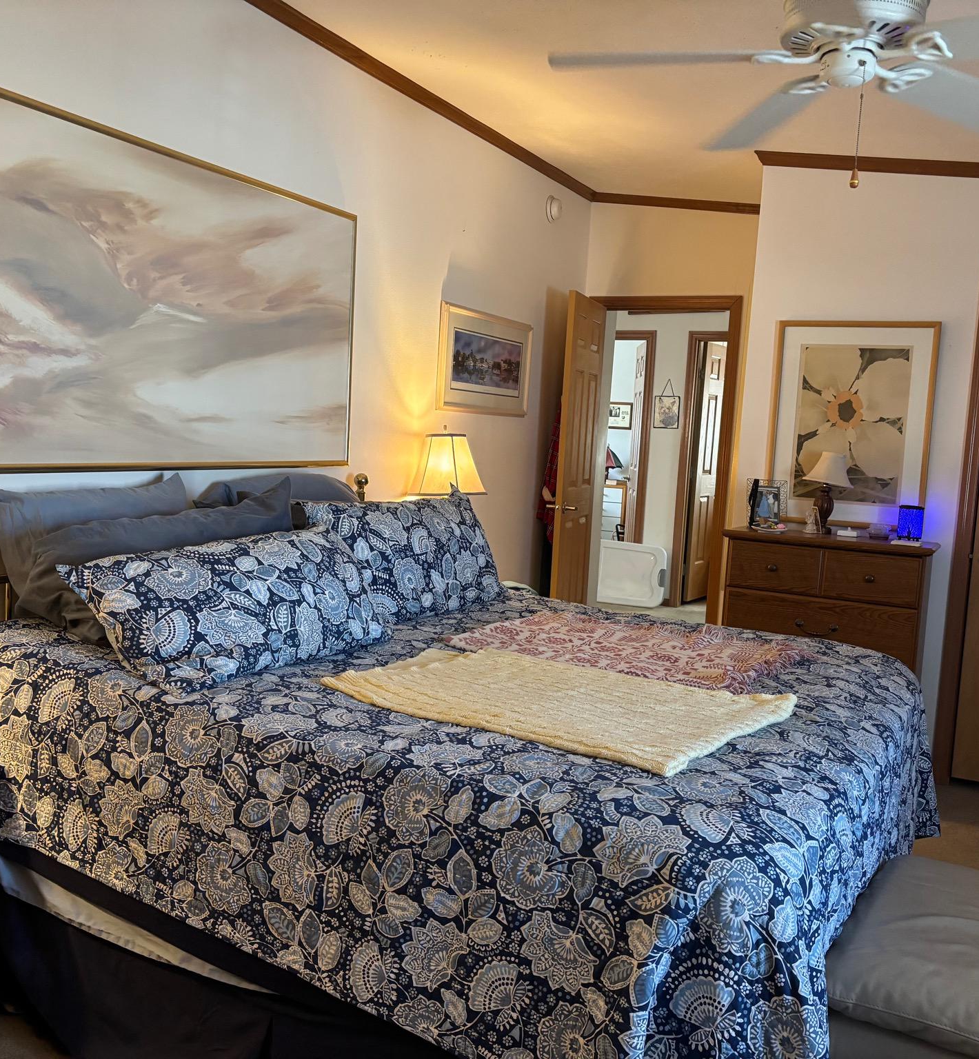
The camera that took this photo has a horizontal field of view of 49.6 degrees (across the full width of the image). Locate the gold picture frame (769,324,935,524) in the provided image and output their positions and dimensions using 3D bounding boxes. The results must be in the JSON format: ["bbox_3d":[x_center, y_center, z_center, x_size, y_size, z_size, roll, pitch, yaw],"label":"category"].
[{"bbox_3d":[1.492,-0.429,4.411,0.644,0.855,0.027,6,6,27],"label":"gold picture frame"}]

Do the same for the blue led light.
[{"bbox_3d":[1.642,-0.024,4.133,0.100,0.137,0.100,6,6,27],"label":"blue led light"}]

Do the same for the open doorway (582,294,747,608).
[{"bbox_3d":[0.953,-0.268,6.158,0.900,2.110,0.140,6,6,27],"label":"open doorway"}]

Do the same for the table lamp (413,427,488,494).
[{"bbox_3d":[-0.191,-0.087,4.567,0.335,0.710,0.335,6,6,27],"label":"table lamp"}]

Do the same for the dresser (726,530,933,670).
[{"bbox_3d":[1.351,0.513,4.321,0.780,0.977,0.420,6,6,27],"label":"dresser"}]

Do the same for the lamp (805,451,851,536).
[{"bbox_3d":[1.379,-0.149,4.338,0.200,0.335,0.200,6,6,27],"label":"lamp"}]

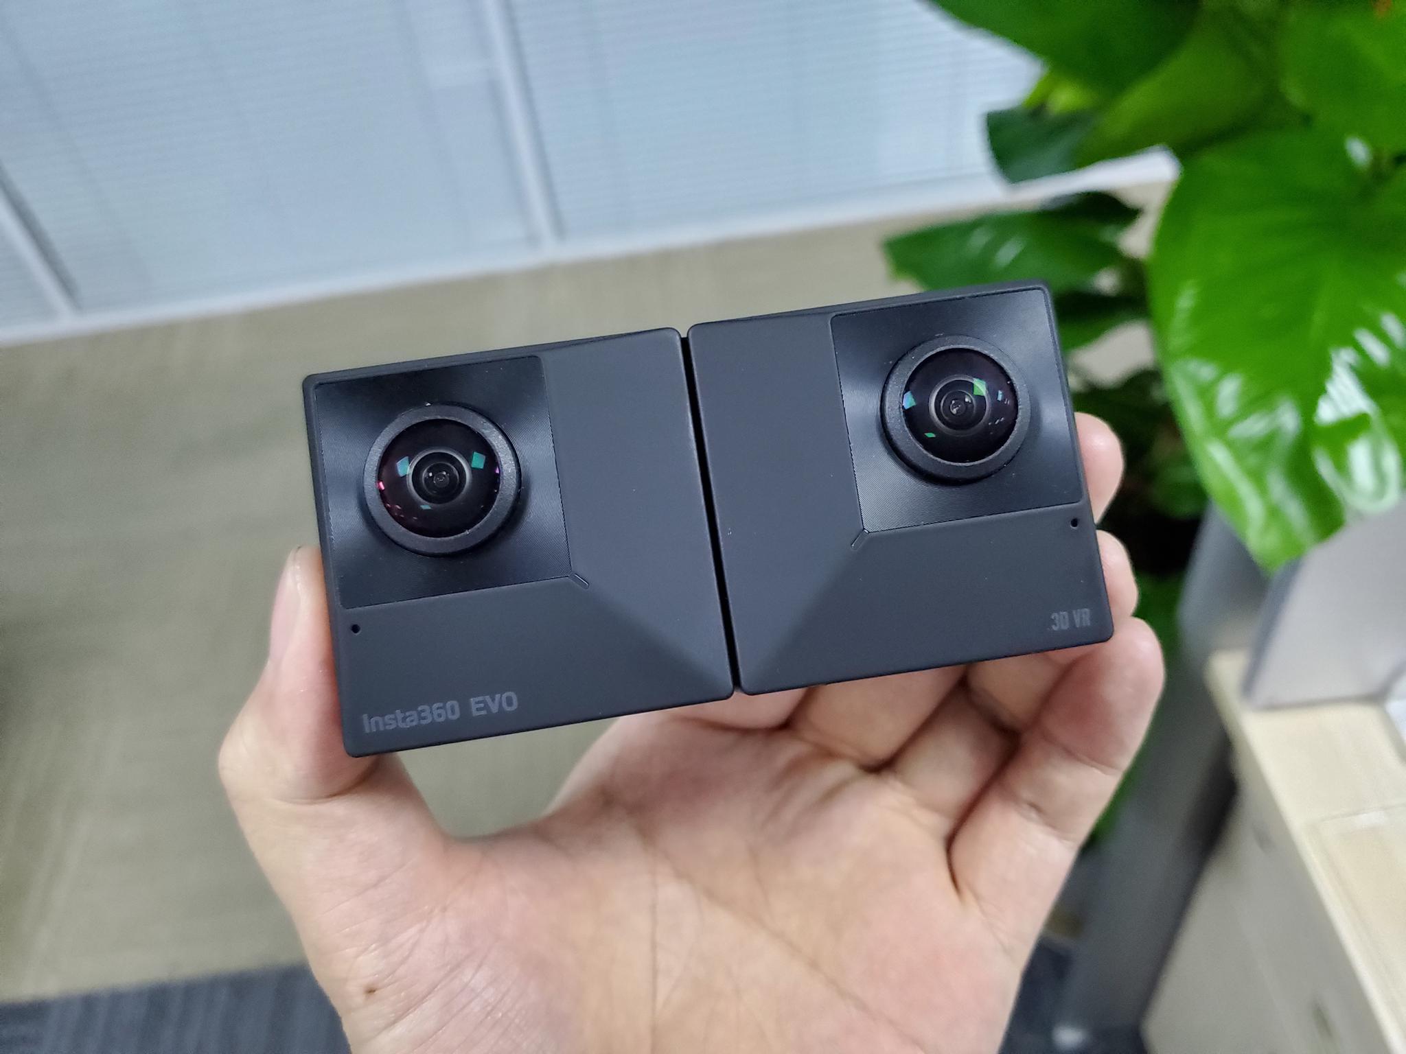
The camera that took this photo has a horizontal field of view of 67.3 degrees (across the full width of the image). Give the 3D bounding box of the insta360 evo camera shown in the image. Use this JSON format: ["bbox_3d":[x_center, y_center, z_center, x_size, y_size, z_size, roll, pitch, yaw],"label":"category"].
[{"bbox_3d":[0.001,-0.001,0.146,0.100,0.026,0.049,-8,85,-4],"label":"insta360 evo camera"}]

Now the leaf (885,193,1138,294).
[{"bbox_3d":[0.220,-0.198,0.750,0.180,0.042,0.115,-8,43,0],"label":"leaf"}]

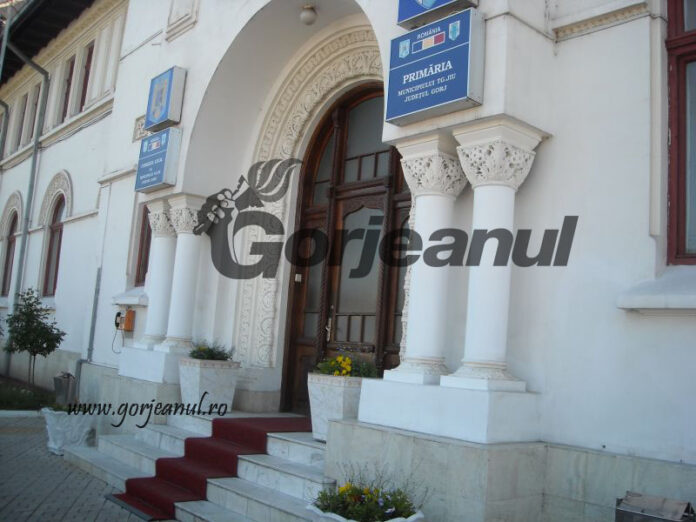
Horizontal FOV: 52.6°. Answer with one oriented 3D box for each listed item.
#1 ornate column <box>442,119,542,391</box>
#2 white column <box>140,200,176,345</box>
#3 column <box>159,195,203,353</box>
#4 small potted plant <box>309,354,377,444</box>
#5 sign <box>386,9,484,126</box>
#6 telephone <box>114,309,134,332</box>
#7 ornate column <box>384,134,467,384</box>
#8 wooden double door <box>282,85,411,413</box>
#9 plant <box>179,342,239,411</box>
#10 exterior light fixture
[{"bbox_3d":[0.975,-0.027,4.854,0.432,1.795,0.432,10,-9,-39],"label":"ornate column"},{"bbox_3d":[-2.497,0.225,9.504,0.443,1.940,0.463,10,-9,-39],"label":"white column"},{"bbox_3d":[-1.924,0.175,8.332,0.425,1.795,0.425,10,-9,-39],"label":"column"},{"bbox_3d":[-0.022,1.349,6.840,0.541,0.796,0.541,10,-9,-39],"label":"small potted plant"},{"bbox_3d":[0.680,-1.490,5.531,0.175,0.686,0.847,10,-9,-39],"label":"sign"},{"bbox_3d":[-3.555,0.956,11.200,0.184,0.333,0.310,10,-9,-39],"label":"telephone"},{"bbox_3d":[0.614,-0.002,5.288,0.425,1.795,0.425,10,-9,-39],"label":"ornate column"},{"bbox_3d":[0.107,-0.104,7.662,0.150,3.703,2.282,10,-9,-39],"label":"wooden double door"},{"bbox_3d":[-1.560,1.296,7.922,0.511,0.749,0.511,10,-9,-39],"label":"plant"},{"bbox_3d":[-0.444,-2.798,8.018,0.188,0.231,0.188,4,-7,0],"label":"exterior light fixture"}]

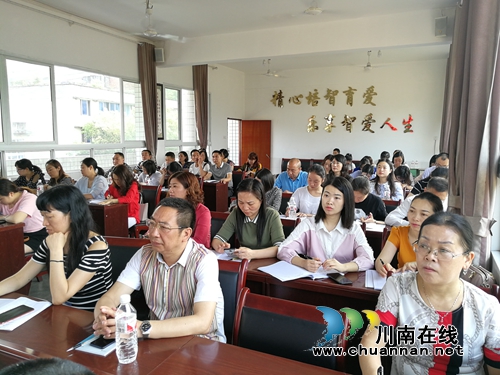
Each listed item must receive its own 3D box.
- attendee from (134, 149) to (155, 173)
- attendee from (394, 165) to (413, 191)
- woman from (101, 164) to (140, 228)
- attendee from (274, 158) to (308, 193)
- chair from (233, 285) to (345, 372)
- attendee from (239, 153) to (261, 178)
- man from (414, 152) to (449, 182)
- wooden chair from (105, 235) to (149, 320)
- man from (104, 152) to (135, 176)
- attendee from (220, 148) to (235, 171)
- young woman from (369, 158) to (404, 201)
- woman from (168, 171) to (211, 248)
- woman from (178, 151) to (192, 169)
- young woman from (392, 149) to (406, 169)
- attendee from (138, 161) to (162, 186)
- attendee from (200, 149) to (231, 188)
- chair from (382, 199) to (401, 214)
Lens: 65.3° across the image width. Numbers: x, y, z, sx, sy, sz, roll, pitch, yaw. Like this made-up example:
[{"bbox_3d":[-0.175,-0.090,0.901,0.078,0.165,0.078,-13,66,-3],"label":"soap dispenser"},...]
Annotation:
[{"bbox_3d":[-1.895,-0.062,7.066,0.500,1.200,0.720,4,9,27],"label":"attendee"},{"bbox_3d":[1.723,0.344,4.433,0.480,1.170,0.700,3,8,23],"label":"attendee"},{"bbox_3d":[-1.457,0.311,4.685,0.470,1.170,0.700,3,8,23],"label":"woman"},{"bbox_3d":[0.492,0.278,4.646,0.500,1.220,0.720,4,9,27],"label":"attendee"},{"bbox_3d":[0.049,0.891,1.298,0.520,0.890,0.570,3,8,23],"label":"chair"},{"bbox_3d":[0.031,-0.045,7.237,0.500,1.160,0.720,3,8,19],"label":"attendee"},{"bbox_3d":[2.442,0.199,5.169,0.550,1.260,0.760,4,9,25],"label":"man"},{"bbox_3d":[-0.755,0.786,2.117,0.450,0.910,0.540,3,8,17],"label":"wooden chair"},{"bbox_3d":[-2.106,0.087,5.992,0.540,1.230,0.740,4,9,25],"label":"man"},{"bbox_3d":[-0.467,-0.113,7.483,0.500,1.220,0.720,7,10,41],"label":"attendee"},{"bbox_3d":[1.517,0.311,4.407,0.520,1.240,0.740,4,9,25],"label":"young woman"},{"bbox_3d":[-0.546,0.519,2.849,0.520,1.240,0.740,4,9,25],"label":"woman"},{"bbox_3d":[-1.386,-0.163,8.225,0.450,1.200,0.680,3,8,23],"label":"woman"},{"bbox_3d":[2.225,0.102,5.942,0.500,1.260,0.720,4,9,27],"label":"young woman"},{"bbox_3d":[-1.417,0.174,5.575,0.500,1.140,0.720,6,9,34],"label":"attendee"},{"bbox_3d":[-0.560,-0.004,6.768,0.500,1.260,0.700,3,8,23],"label":"attendee"},{"bbox_3d":[1.139,0.585,3.662,0.520,0.890,0.570,3,8,23],"label":"chair"}]

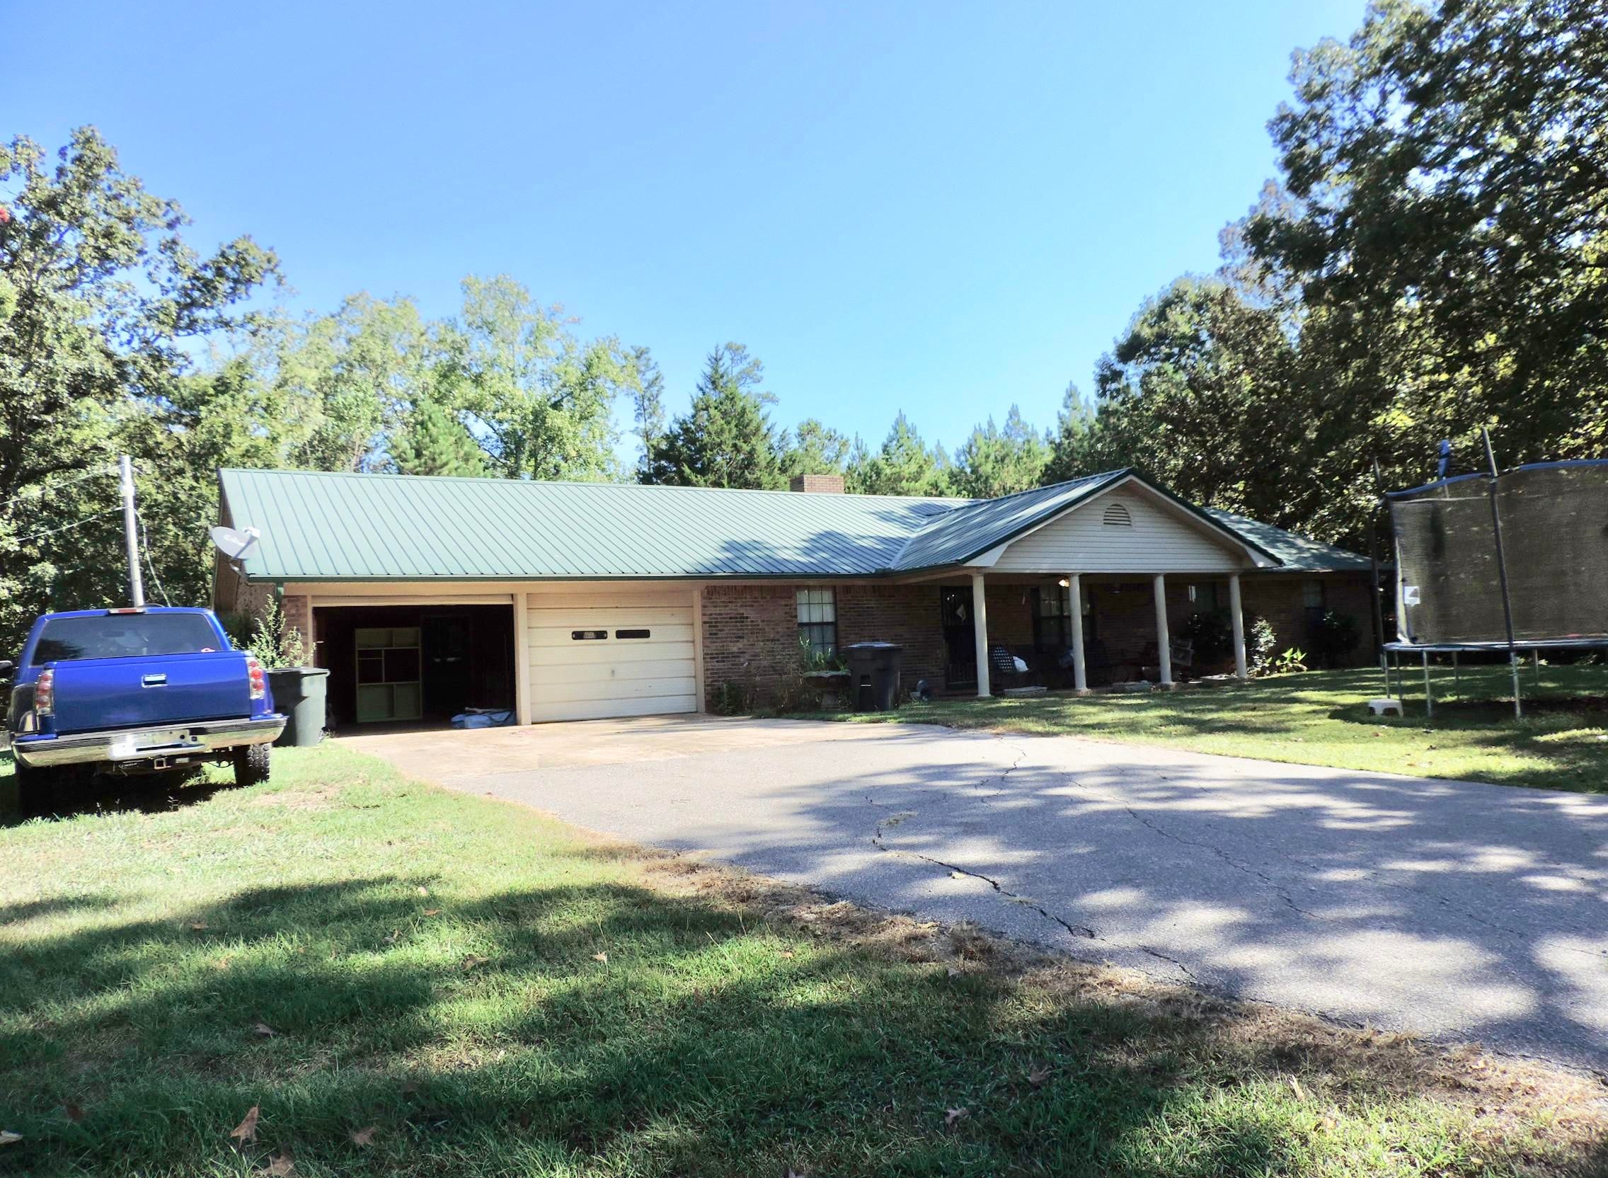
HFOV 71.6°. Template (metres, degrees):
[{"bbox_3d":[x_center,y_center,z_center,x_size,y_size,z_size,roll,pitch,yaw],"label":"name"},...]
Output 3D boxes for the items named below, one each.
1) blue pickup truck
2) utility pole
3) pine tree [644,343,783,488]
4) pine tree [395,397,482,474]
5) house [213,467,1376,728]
[{"bbox_3d":[-6.823,1.082,11.326,1.980,1.800,5.450,-2,-3,-35],"label":"blue pickup truck"},{"bbox_3d":[-13.178,0.064,22.059,0.200,5.480,0.200,-7,-3,0],"label":"utility pole"},{"bbox_3d":[-2.661,-2.486,36.692,5.400,11.360,5.400,-2,-3,0],"label":"pine tree"},{"bbox_3d":[-10.004,-1.088,30.768,3.900,8.570,3.900,-2,-3,0],"label":"pine tree"},{"bbox_3d":[1.247,-0.009,25.742,25.980,4.780,13.530,-1,-4,-31],"label":"house"}]

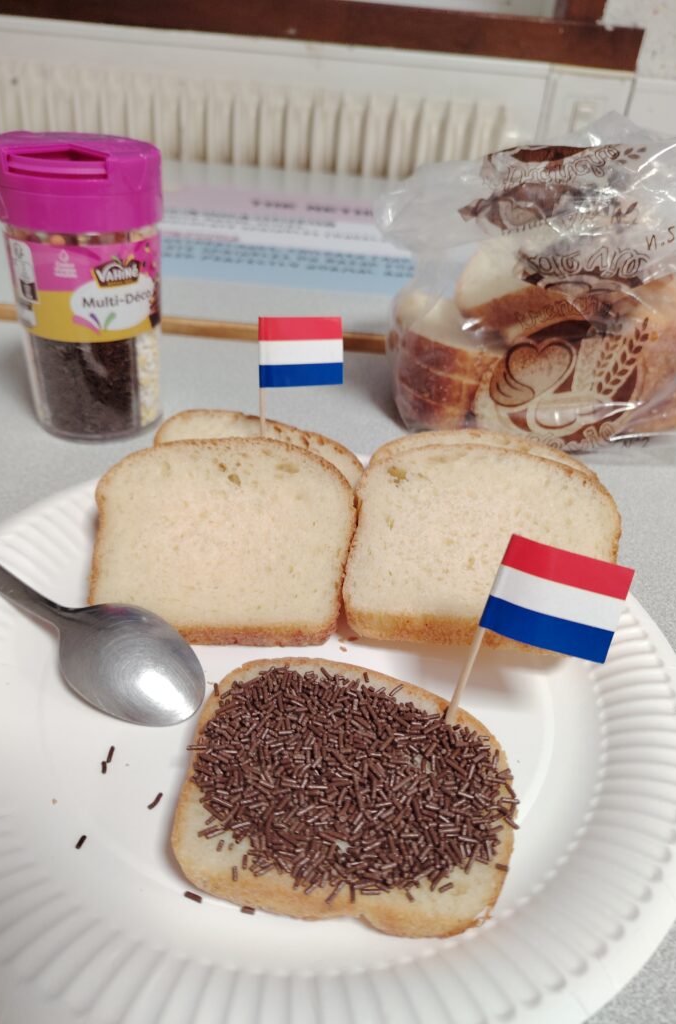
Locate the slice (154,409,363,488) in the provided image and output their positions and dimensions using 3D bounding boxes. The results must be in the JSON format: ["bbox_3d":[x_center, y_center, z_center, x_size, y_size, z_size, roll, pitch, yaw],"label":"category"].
[{"bbox_3d":[-0.035,-0.009,0.276,0.088,0.013,0.075,14,46,7],"label":"slice"}]

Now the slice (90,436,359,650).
[{"bbox_3d":[-0.038,0.008,0.242,0.088,0.013,0.075,4,57,-3],"label":"slice"}]

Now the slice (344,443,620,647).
[{"bbox_3d":[0.046,0.009,0.236,0.088,0.013,0.074,9,52,12],"label":"slice"}]

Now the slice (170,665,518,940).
[{"bbox_3d":[0.003,0.068,0.183,0.082,0.013,0.070,8,33,4],"label":"slice"}]

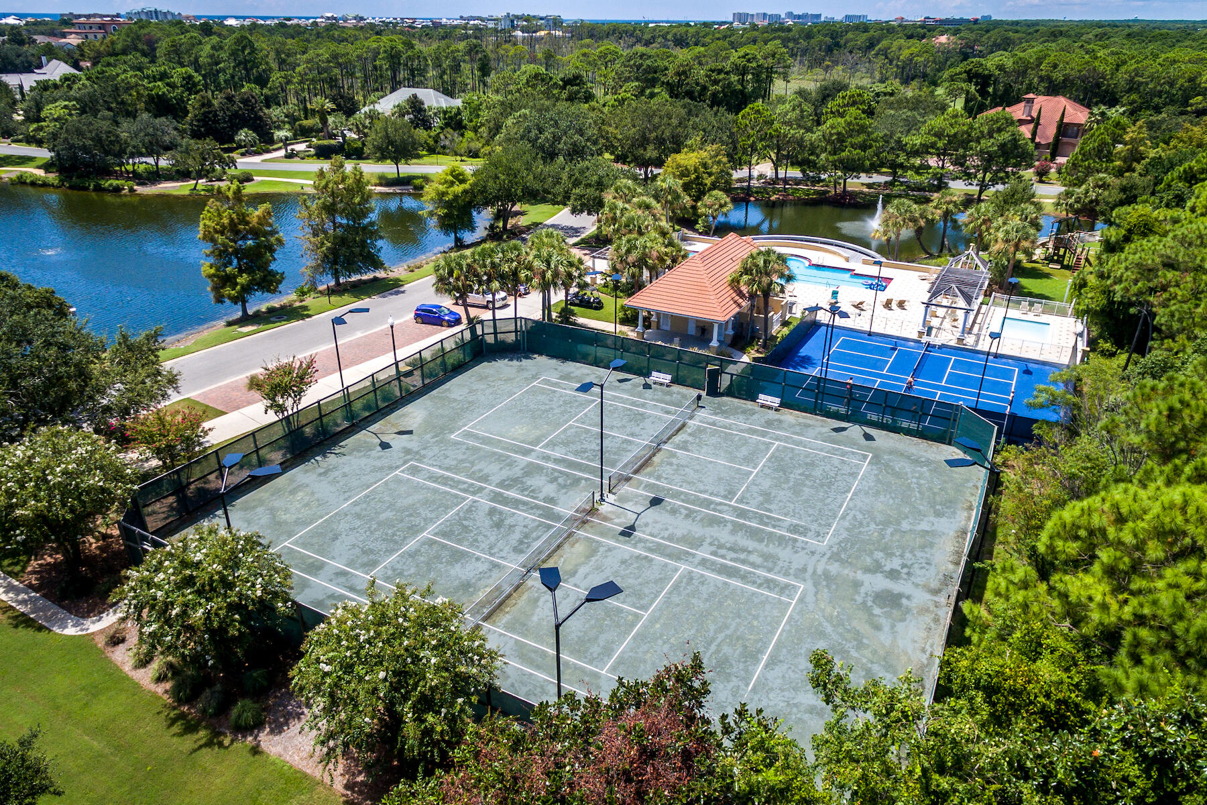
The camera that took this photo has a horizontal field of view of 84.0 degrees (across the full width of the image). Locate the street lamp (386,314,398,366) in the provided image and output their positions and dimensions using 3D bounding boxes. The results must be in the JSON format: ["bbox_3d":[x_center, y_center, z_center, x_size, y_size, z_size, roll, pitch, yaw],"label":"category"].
[{"bbox_3d":[-16.430,-4.214,52.501,0.500,5.697,0.500,-9,31,-16],"label":"street lamp"}]

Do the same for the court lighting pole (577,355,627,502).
[{"bbox_3d":[-0.081,2.236,38.601,1.300,8.594,4.200,16,33,25],"label":"court lighting pole"}]

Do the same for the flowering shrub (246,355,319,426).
[{"bbox_3d":[-20.237,-0.018,41.862,4.100,5.600,4.100,-13,29,-25],"label":"flowering shrub"}]

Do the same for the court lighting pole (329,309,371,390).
[{"bbox_3d":[-16.253,-2.007,43.450,2.317,7.870,3.200,12,29,21],"label":"court lighting pole"}]

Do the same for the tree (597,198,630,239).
[{"bbox_3d":[1.390,-22.040,81.310,3.900,5.260,3.900,1,30,0],"label":"tree"}]

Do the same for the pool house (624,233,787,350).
[{"bbox_3d":[10.324,-11.699,64.820,9.600,6.700,17.000,16,33,25],"label":"pool house"}]

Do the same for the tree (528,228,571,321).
[{"bbox_3d":[-4.780,-10.900,58.610,3.900,8.410,3.900,-1,30,-4],"label":"tree"}]

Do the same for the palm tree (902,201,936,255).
[{"bbox_3d":[38.652,-21.196,81.670,4.300,6.686,4.300,14,32,22],"label":"palm tree"}]

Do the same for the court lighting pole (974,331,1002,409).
[{"bbox_3d":[25.740,-1.560,44.920,0.800,6.570,1.400,18,34,27],"label":"court lighting pole"}]

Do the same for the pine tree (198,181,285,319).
[{"bbox_3d":[-31.290,-12.590,57.520,6.700,11.780,6.700,-13,32,-22],"label":"pine tree"}]

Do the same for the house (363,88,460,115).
[{"bbox_3d":[-47.540,-74.080,167.500,22.000,8.500,15.000,3,30,4],"label":"house"}]

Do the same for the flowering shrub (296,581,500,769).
[{"bbox_3d":[-7.843,10.787,26.058,7.600,6.200,7.600,-12,32,-21],"label":"flowering shrub"}]

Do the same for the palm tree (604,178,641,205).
[{"bbox_3d":[2.519,-23.933,83.004,4.300,7.100,4.300,1,26,1],"label":"palm tree"}]

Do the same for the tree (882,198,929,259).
[{"bbox_3d":[33.096,-18.795,74.103,4.644,7.376,4.795,16,31,27],"label":"tree"}]

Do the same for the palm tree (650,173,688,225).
[{"bbox_3d":[8.540,-26.140,87.230,4.400,6.630,4.400,3,30,4],"label":"palm tree"}]

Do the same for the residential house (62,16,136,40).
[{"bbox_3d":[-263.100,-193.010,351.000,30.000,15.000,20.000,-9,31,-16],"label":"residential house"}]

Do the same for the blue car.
[{"bbox_3d":[-14.969,-7.898,60.260,4.300,1.460,1.800,6,27,12],"label":"blue car"}]

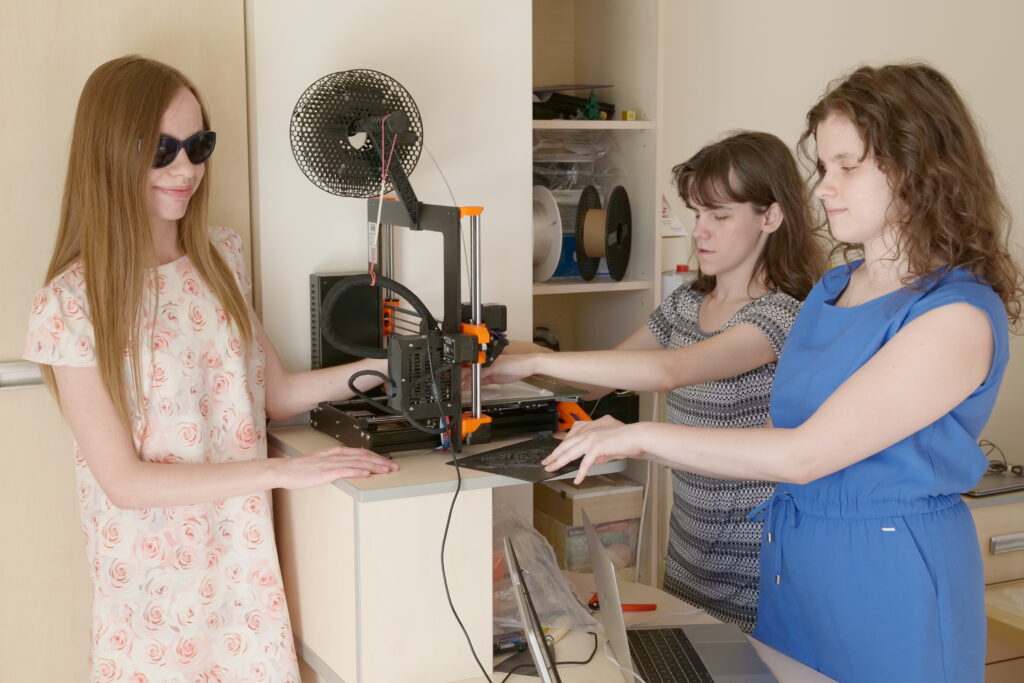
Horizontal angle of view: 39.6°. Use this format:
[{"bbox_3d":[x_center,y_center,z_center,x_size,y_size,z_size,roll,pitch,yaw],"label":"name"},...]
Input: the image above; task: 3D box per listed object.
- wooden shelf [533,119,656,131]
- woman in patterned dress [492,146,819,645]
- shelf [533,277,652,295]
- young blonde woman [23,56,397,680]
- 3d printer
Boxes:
[{"bbox_3d":[0.070,-0.459,3.036,0.340,0.019,0.350,-4,8,-25],"label":"wooden shelf"},{"bbox_3d":[0.287,0.421,2.358,0.580,1.524,0.450,-5,9,-30],"label":"woman in patterned dress"},{"bbox_3d":[0.066,-0.127,3.093,0.340,0.019,0.340,-4,8,-25],"label":"shelf"},{"bbox_3d":[-0.410,0.401,2.150,0.400,1.627,0.600,6,10,42],"label":"young blonde woman"},{"bbox_3d":[-0.151,-0.147,2.351,0.450,0.594,0.420,-4,9,-28],"label":"3d printer"}]

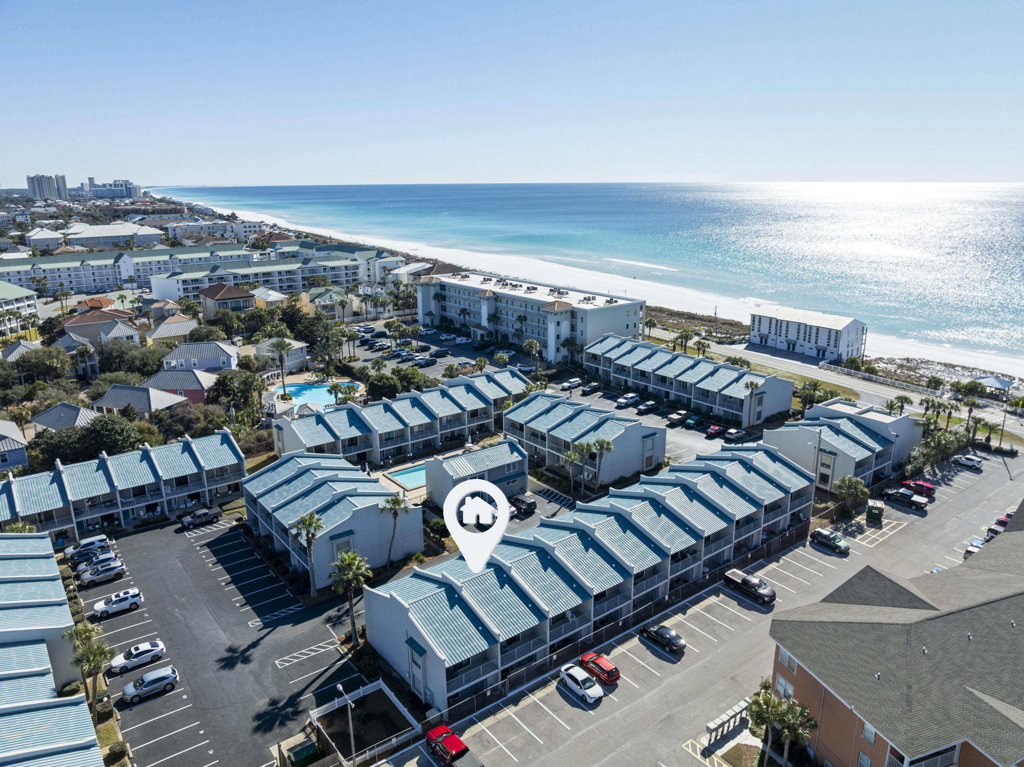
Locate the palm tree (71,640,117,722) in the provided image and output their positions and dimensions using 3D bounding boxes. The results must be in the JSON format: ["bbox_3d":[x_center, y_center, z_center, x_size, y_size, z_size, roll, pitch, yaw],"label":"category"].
[{"bbox_3d":[-35.388,26.101,60.852,3.800,7.800,3.800,-11,19,-33],"label":"palm tree"}]

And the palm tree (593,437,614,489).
[{"bbox_3d":[13.806,12.453,108.400,3.200,8.400,3.100,2,16,7],"label":"palm tree"}]

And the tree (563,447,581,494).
[{"bbox_3d":[8.771,12.941,103.002,2.500,6.600,2.500,1,16,5],"label":"tree"}]

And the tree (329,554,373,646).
[{"bbox_3d":[-16.070,22.054,71.923,4.250,10.300,4.200,-5,16,-14],"label":"tree"}]

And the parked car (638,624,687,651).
[{"bbox_3d":[14.709,24.590,69.185,1.830,1.460,4.800,-12,20,-36],"label":"parked car"}]

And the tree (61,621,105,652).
[{"bbox_3d":[-37.810,25.040,63.230,3.700,7.900,3.700,0,16,0],"label":"tree"}]

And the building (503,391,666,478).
[{"bbox_3d":[12.264,8.191,122.639,16.000,8.800,23.800,-12,20,-36],"label":"building"}]

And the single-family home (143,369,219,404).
[{"bbox_3d":[-69.000,1.190,148.210,14.540,8.450,9.580,0,16,3],"label":"single-family home"}]

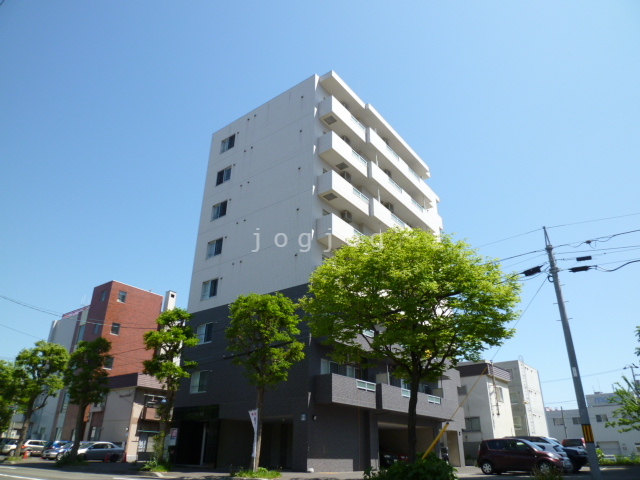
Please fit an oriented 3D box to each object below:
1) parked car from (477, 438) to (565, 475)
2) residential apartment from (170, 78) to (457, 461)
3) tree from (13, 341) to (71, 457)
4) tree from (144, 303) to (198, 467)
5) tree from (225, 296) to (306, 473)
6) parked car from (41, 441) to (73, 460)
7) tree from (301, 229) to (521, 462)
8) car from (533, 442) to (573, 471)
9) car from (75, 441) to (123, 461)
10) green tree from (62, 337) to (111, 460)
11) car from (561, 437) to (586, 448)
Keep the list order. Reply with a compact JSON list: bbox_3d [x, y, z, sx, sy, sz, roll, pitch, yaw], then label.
[{"bbox_3d":[9.530,10.239,20.963,3.650,1.540,1.670,-14,-29,29],"label":"parked car"},{"bbox_3d":[0.990,3.532,32.896,11.800,23.500,16.300,-17,-30,33],"label":"residential apartment"},{"bbox_3d":[-20.358,11.395,32.051,3.390,7.940,3.390,-17,-31,33],"label":"tree"},{"bbox_3d":[-7.715,7.361,22.973,2.590,7.870,2.590,-17,-31,33],"label":"tree"},{"bbox_3d":[-2.425,5.952,19.465,3.240,7.500,3.240,1,-25,0],"label":"tree"},{"bbox_3d":[-20.535,17.524,36.884,1.700,1.500,4.200,-17,-31,33],"label":"parked car"},{"bbox_3d":[3.167,3.905,15.814,7.600,8.400,7.500,-17,-30,33],"label":"tree"},{"bbox_3d":[10.594,11.244,22.995,4.100,1.490,1.700,-17,-31,33],"label":"car"},{"bbox_3d":[-17.566,16.439,34.430,1.700,1.470,4.450,-17,-31,33],"label":"car"},{"bbox_3d":[-14.587,9.742,27.549,2.510,7.280,2.510,-17,-31,33],"label":"green tree"},{"bbox_3d":[19.728,15.962,33.406,1.700,1.720,4.300,-17,-31,33],"label":"car"}]

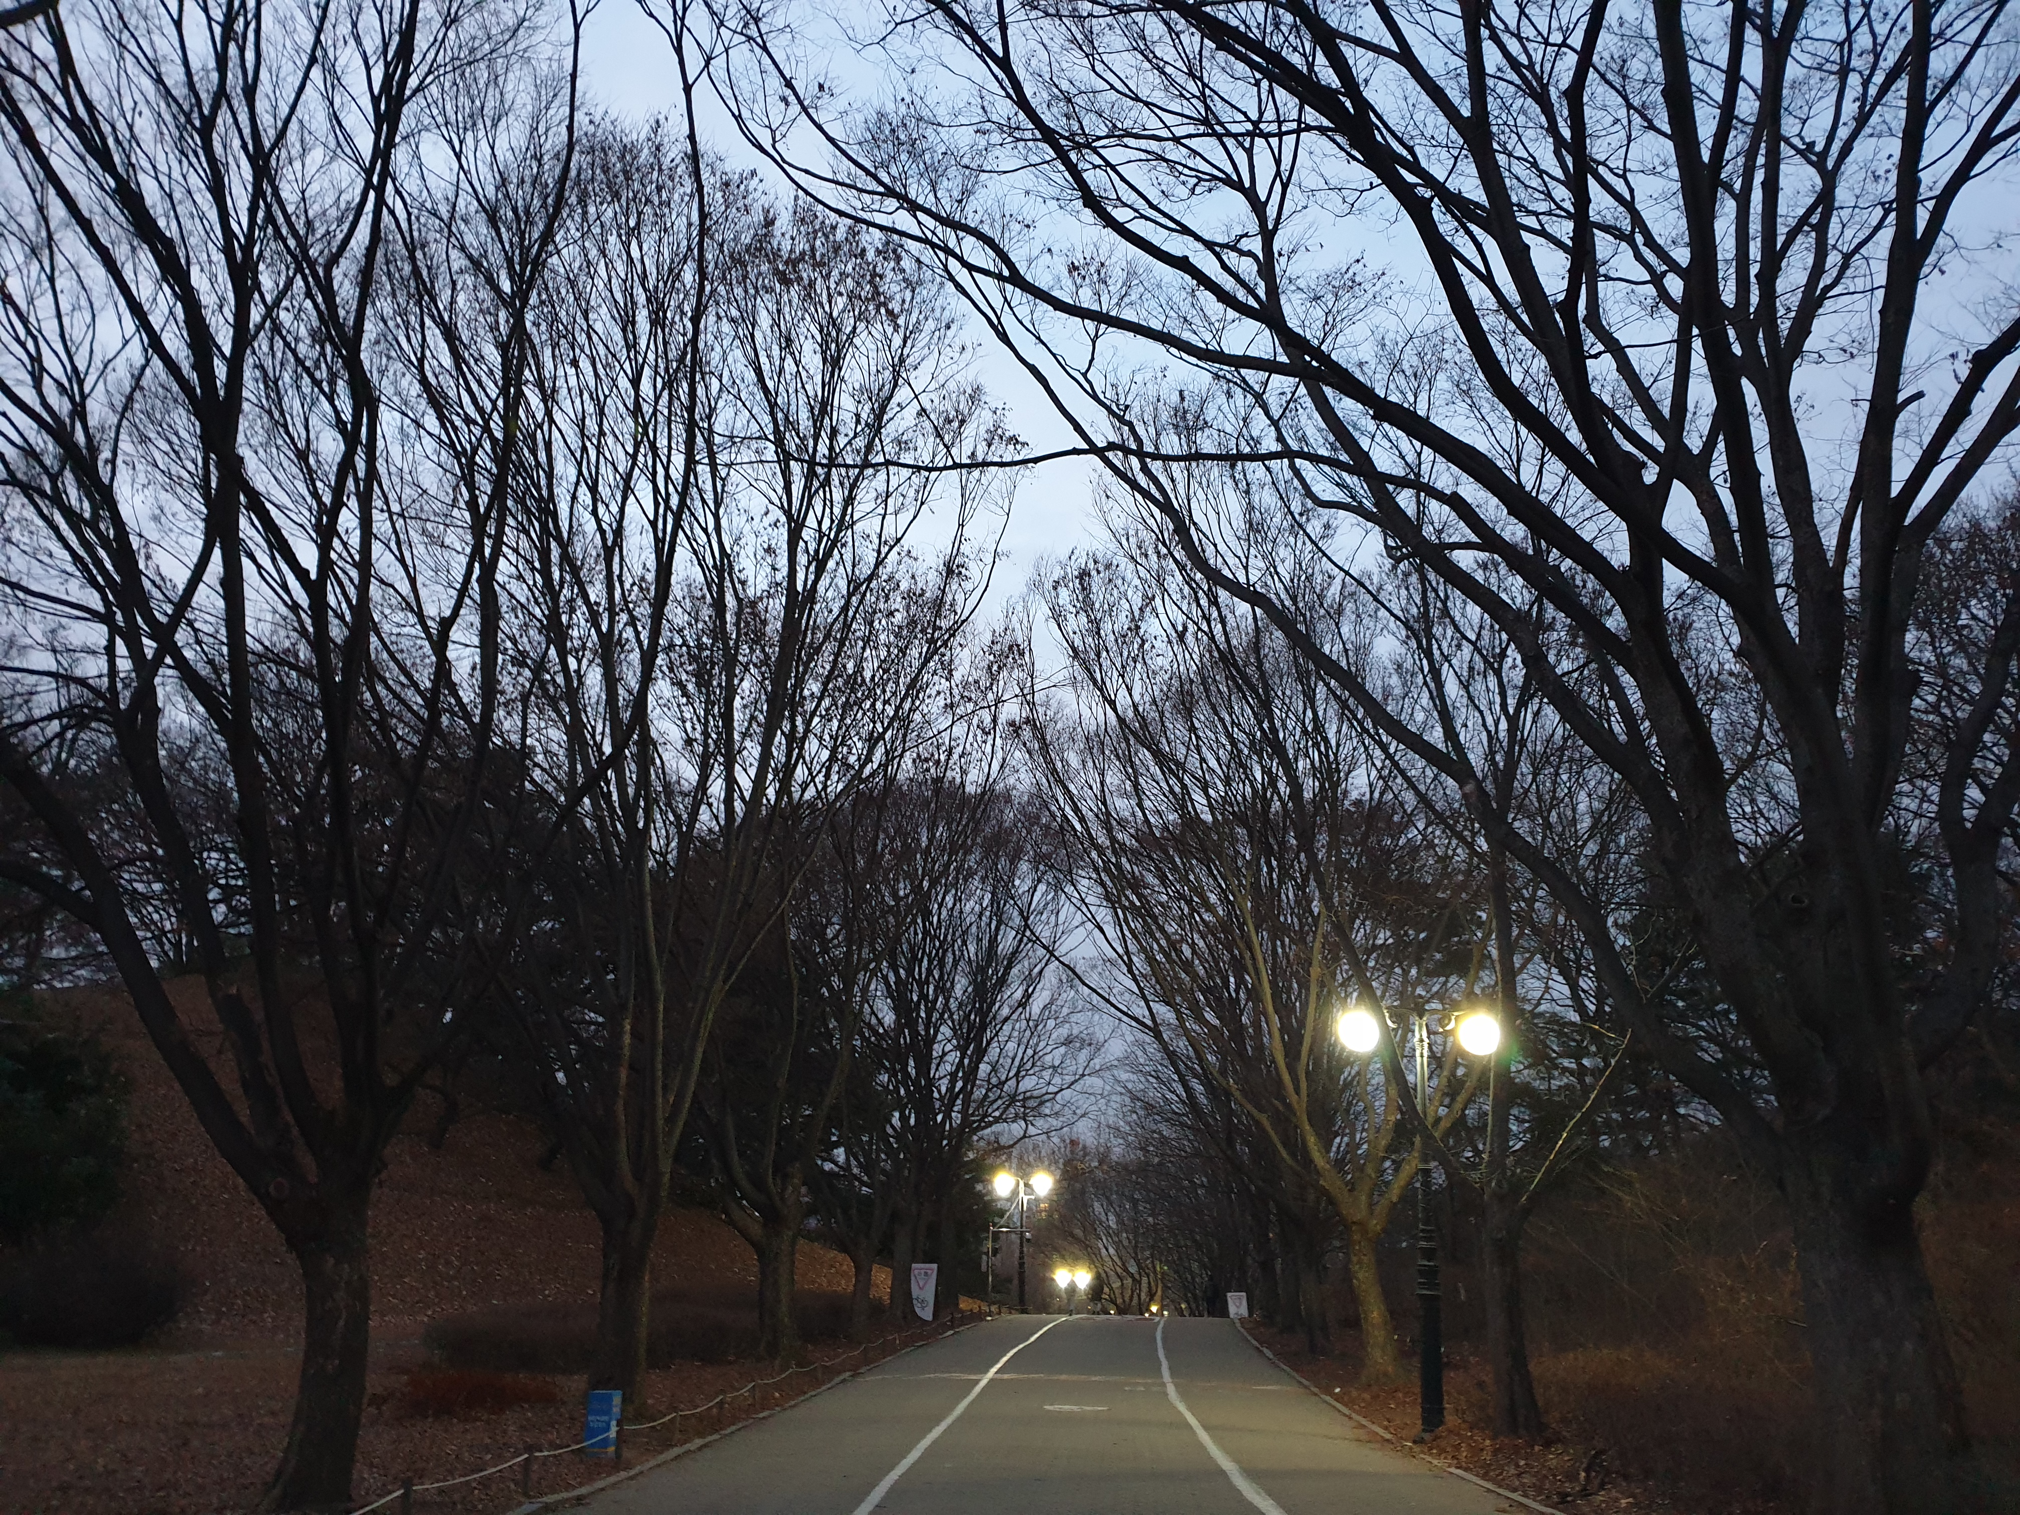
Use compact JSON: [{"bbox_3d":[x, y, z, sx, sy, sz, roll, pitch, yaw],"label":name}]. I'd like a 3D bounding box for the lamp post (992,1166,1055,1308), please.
[{"bbox_3d":[0.386,15.225,47.650,1.700,4.187,0.420,1,-19,0],"label":"lamp post"}]

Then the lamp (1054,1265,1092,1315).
[{"bbox_3d":[4.037,35.149,96.838,1.700,4.187,0.420,1,-19,0],"label":"lamp"}]

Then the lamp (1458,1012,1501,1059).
[{"bbox_3d":[4.993,2.957,16.152,0.430,0.460,0.430,1,-19,0],"label":"lamp"}]

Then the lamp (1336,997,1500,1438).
[{"bbox_3d":[4.247,4.636,15.559,1.700,4.187,0.420,4,-19,1],"label":"lamp"}]

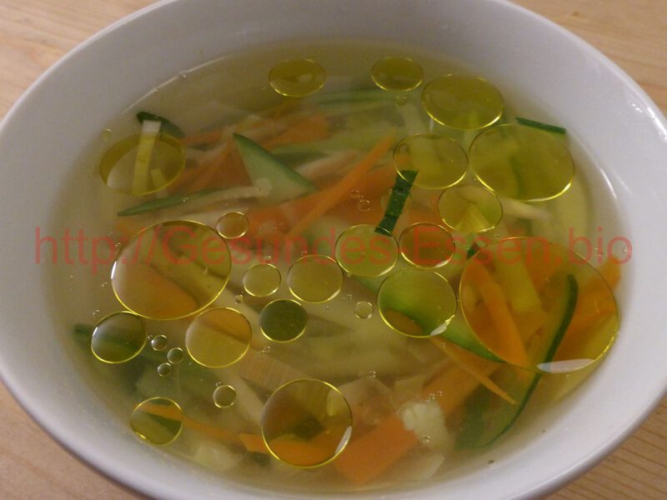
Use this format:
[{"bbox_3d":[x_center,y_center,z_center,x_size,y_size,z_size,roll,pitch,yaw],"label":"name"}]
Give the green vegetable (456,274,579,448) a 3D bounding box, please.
[{"bbox_3d":[0.047,0.028,0.153,0.015,0.010,0.052,32,60,20],"label":"green vegetable"}]

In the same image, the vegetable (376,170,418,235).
[{"bbox_3d":[0.018,-0.014,0.168,0.005,0.002,0.025,17,56,13],"label":"vegetable"}]

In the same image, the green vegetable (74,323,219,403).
[{"bbox_3d":[-0.048,0.031,0.152,0.037,0.008,0.013,14,55,9],"label":"green vegetable"}]

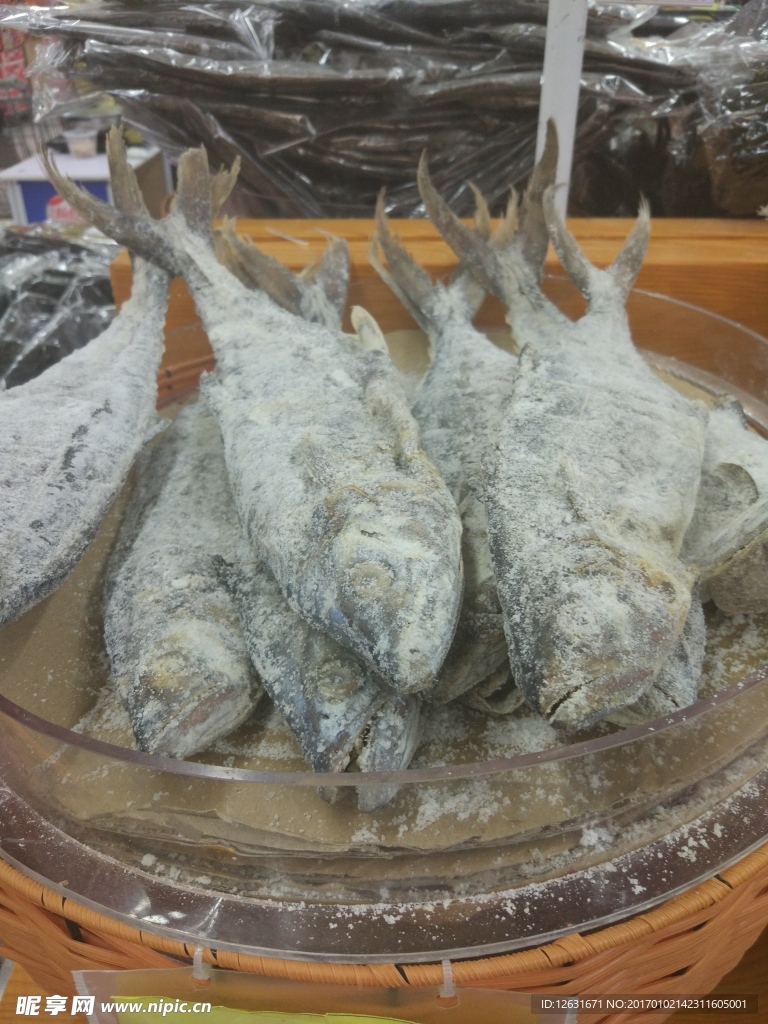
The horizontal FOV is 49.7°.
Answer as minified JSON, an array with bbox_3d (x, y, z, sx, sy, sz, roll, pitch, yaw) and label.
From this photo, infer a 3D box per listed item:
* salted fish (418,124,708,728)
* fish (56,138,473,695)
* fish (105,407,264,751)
[{"bbox_3d":[0.117,-0.064,0.443,0.108,0.060,0.405,7,47,12],"label":"salted fish"},{"bbox_3d":[-0.071,-0.085,0.423,0.112,0.060,0.420,-16,52,-20],"label":"fish"},{"bbox_3d":[-0.083,-0.048,0.448,0.090,0.058,0.385,0,47,3],"label":"fish"}]

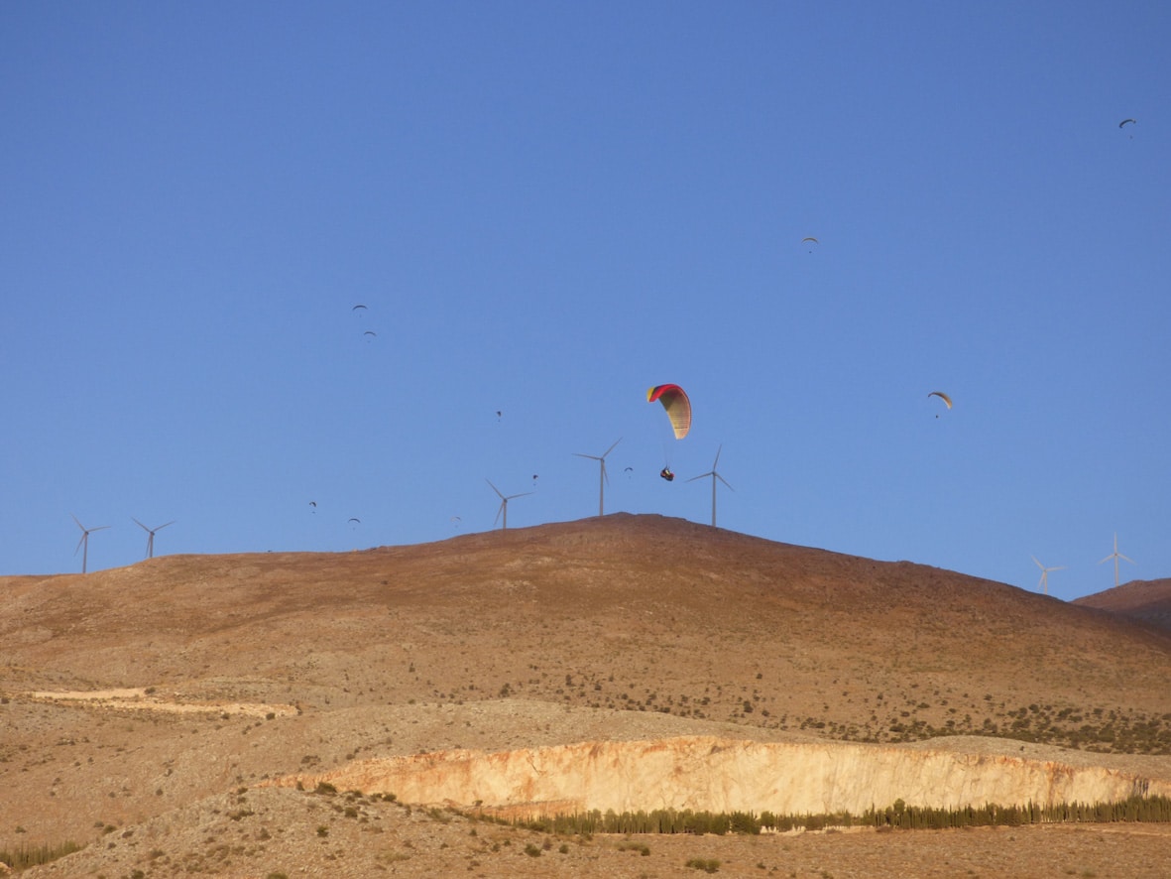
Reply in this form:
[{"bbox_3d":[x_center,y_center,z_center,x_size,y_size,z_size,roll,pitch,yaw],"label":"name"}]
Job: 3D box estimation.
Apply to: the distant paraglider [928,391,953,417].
[{"bbox_3d":[126.460,-12.070,1120.000,9.200,8.400,2.800,22,-11,-23],"label":"distant paraglider"}]

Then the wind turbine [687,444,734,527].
[{"bbox_3d":[178.570,67.360,4481.500,73.900,122.700,14.000,-3,-11,18],"label":"wind turbine"}]

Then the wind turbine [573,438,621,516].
[{"bbox_3d":[17.510,51.540,4330.770,73.900,111.700,14.000,-3,-11,18],"label":"wind turbine"}]

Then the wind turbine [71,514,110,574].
[{"bbox_3d":[-798.200,173.970,5077.660,71.300,113.400,14.000,-2,-11,12],"label":"wind turbine"}]

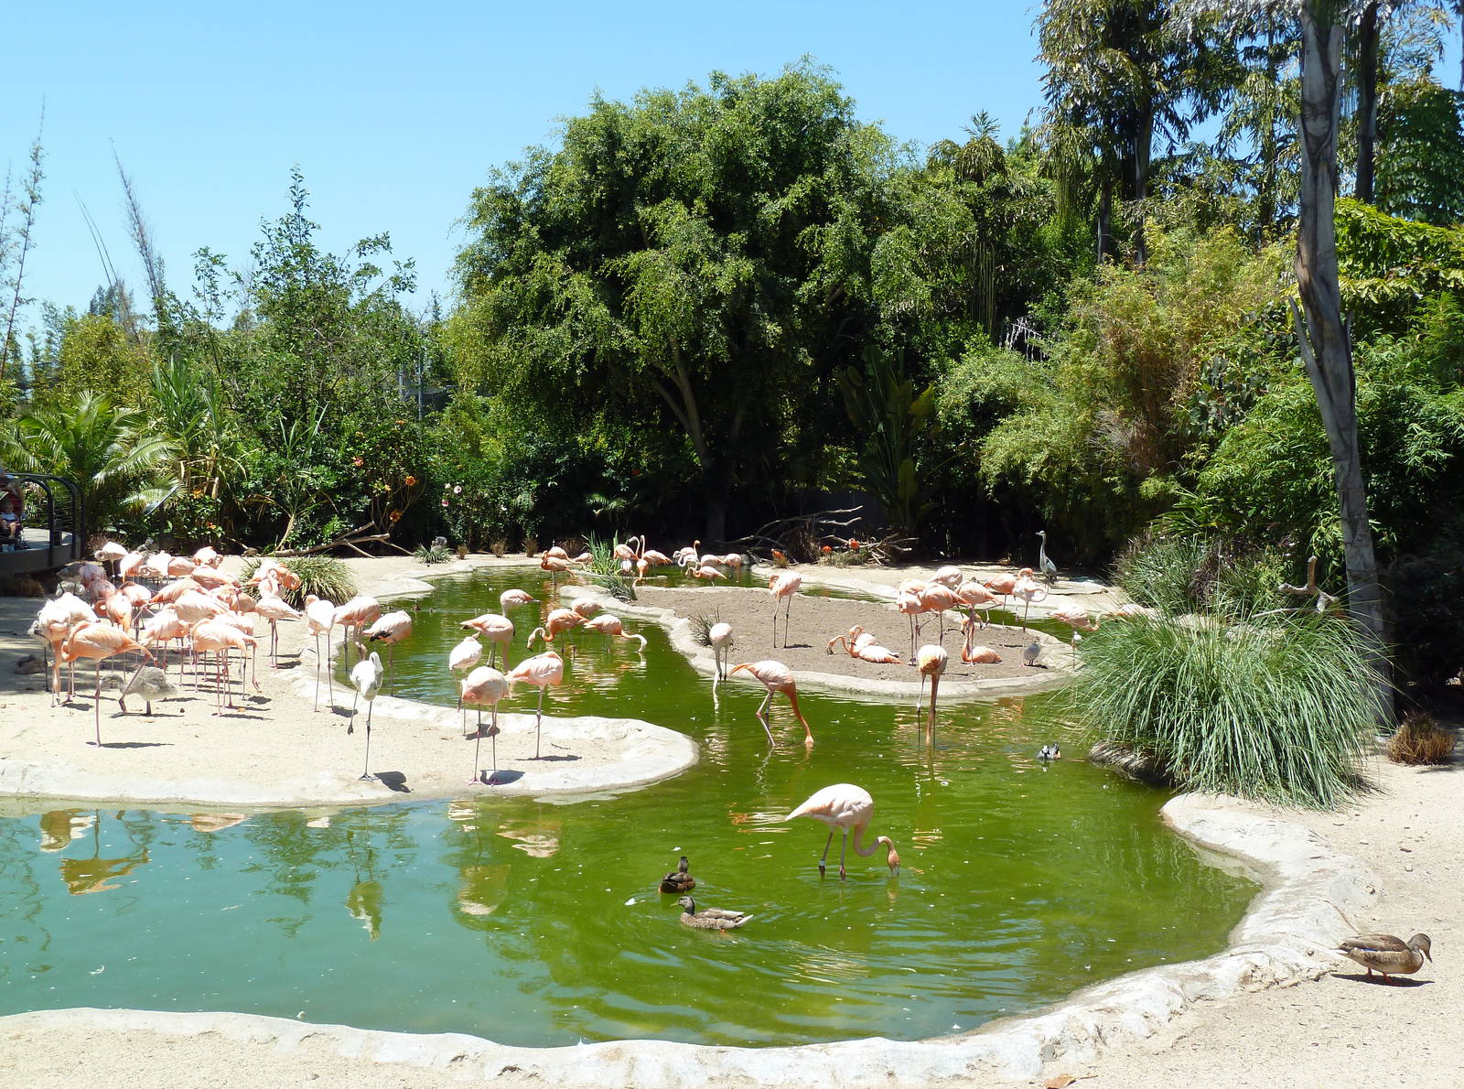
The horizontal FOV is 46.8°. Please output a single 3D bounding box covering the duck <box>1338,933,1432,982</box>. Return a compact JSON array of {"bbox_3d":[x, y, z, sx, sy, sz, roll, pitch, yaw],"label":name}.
[{"bbox_3d":[3.216,2.037,8.337,0.460,0.220,0.170,2,4,9],"label":"duck"}]

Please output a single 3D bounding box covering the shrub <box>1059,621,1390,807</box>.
[{"bbox_3d":[3.915,1.173,13.404,2.450,1.250,2.300,2,4,0],"label":"shrub"}]

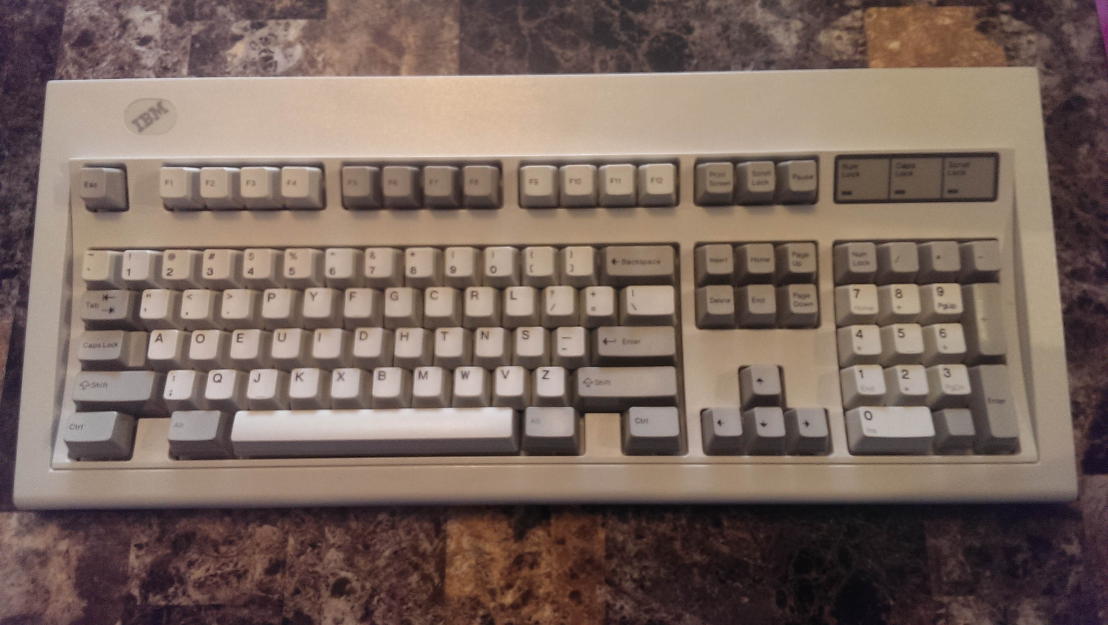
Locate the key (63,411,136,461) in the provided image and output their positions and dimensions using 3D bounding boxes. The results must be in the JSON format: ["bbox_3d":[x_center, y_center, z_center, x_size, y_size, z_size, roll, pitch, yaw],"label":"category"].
[{"bbox_3d":[-0.212,0.056,0.383,0.028,0.011,0.018,0,70,1],"label":"key"}]

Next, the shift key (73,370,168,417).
[{"bbox_3d":[-0.205,0.037,0.389,0.042,0.011,0.018,0,73,1],"label":"shift key"}]

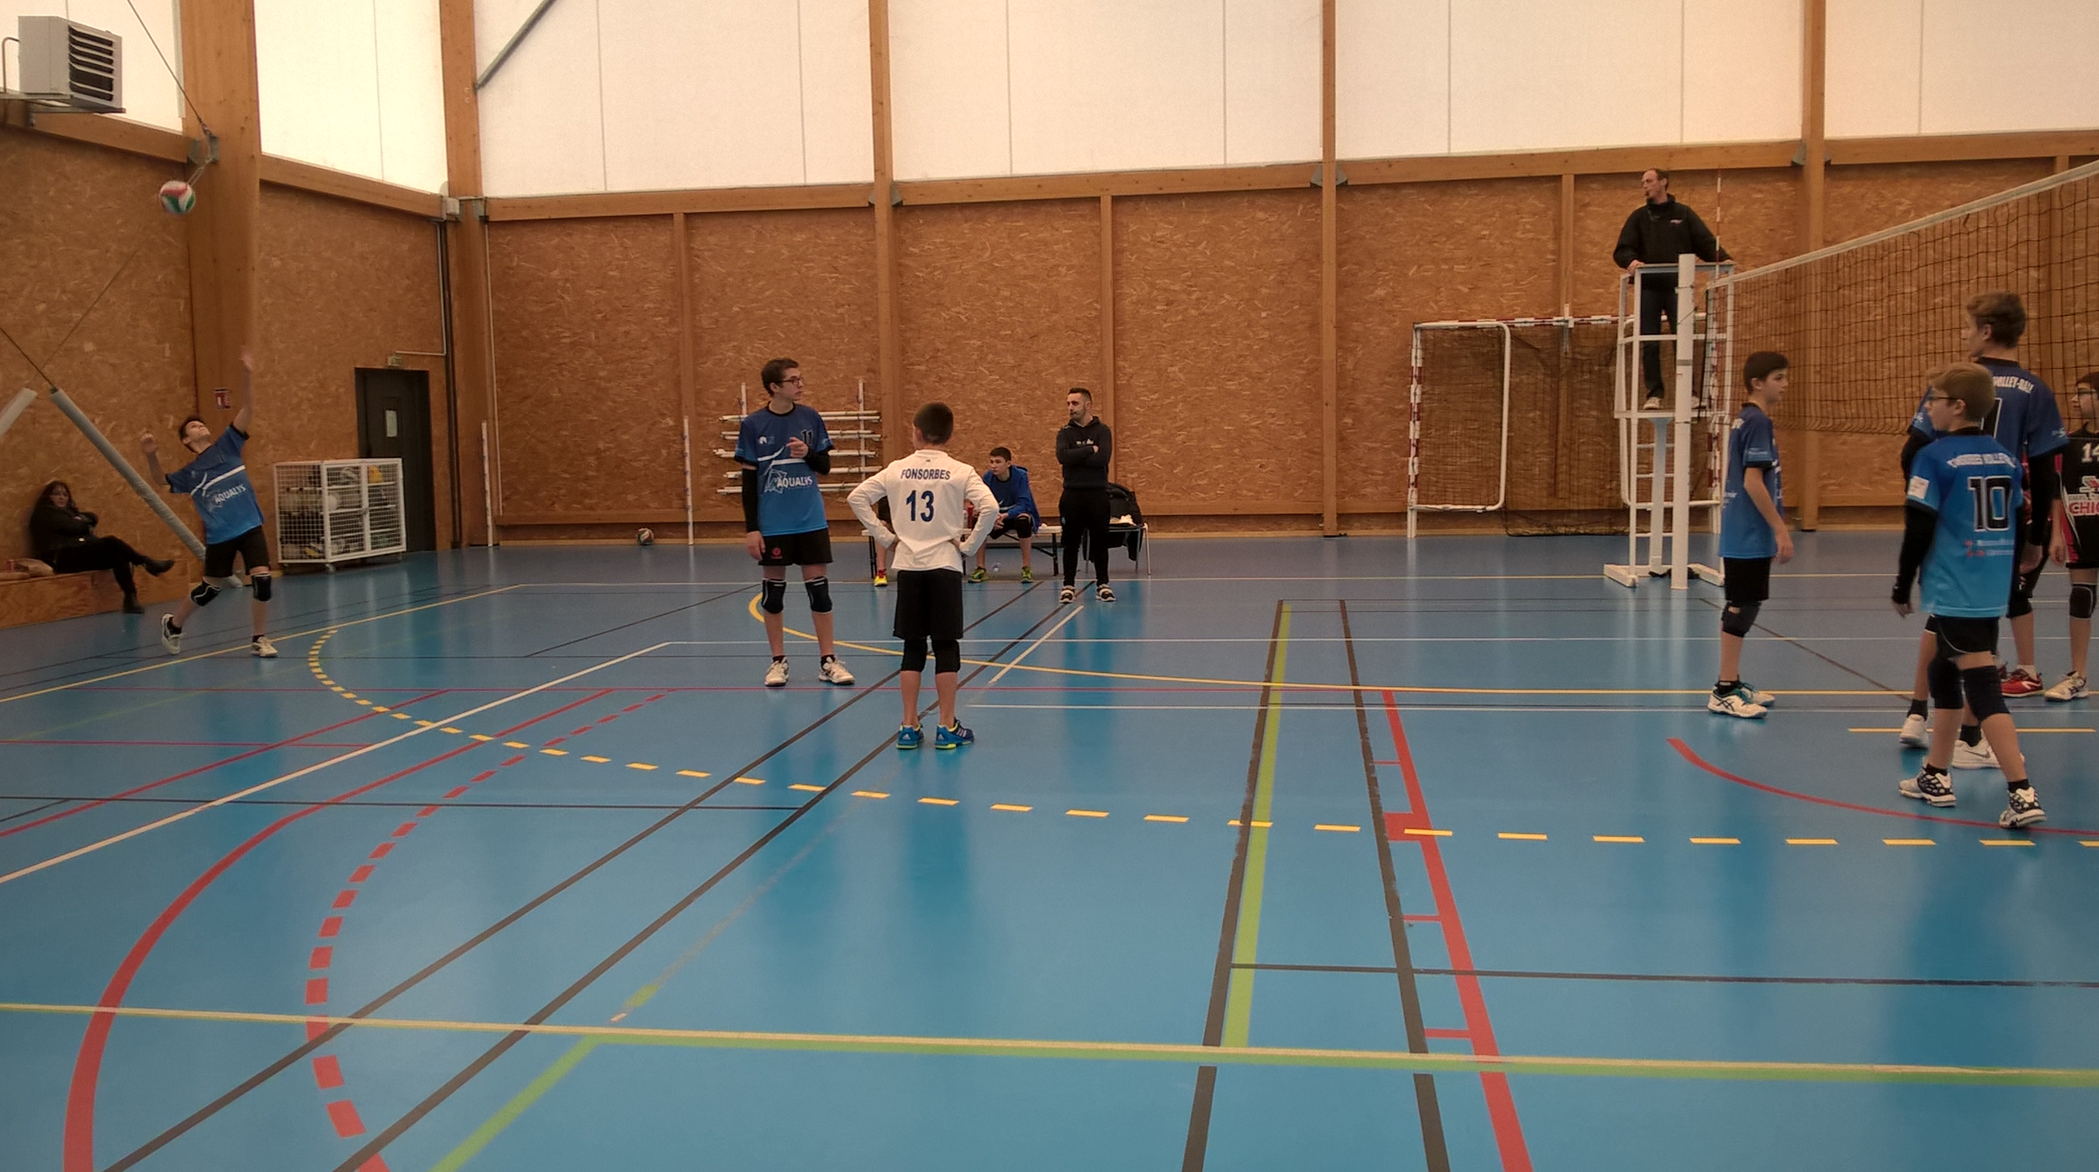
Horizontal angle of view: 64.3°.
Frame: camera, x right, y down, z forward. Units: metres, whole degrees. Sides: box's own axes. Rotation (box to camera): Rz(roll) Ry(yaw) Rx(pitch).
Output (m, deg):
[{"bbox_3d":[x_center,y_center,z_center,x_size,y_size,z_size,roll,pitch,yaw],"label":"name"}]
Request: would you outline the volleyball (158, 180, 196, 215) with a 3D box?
[{"bbox_3d":[-5.586,-2.485,10.700,0.210,0.210,0.210,0,6,9],"label":"volleyball"}]

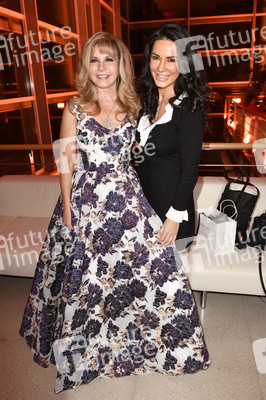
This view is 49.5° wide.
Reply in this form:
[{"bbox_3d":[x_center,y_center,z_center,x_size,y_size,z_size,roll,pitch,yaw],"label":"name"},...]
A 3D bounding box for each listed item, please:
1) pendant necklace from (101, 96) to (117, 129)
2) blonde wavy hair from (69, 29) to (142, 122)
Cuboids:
[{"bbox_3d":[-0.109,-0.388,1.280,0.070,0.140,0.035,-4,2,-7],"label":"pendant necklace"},{"bbox_3d":[-0.116,-0.545,1.300,0.300,0.355,0.250,-3,17,0],"label":"blonde wavy hair"}]

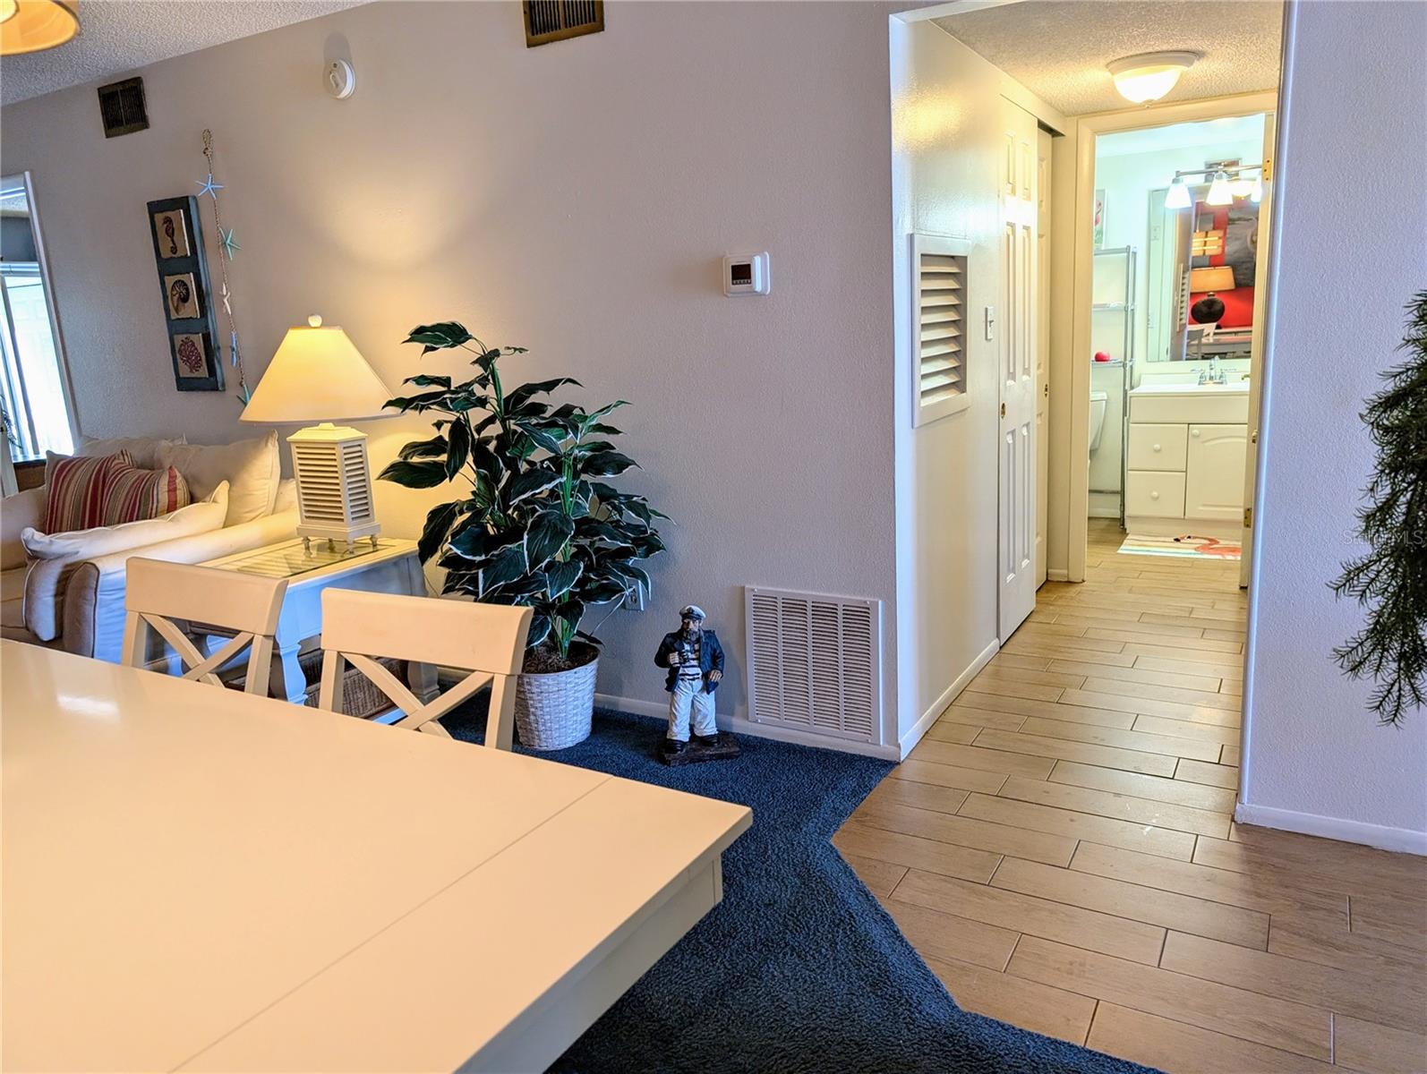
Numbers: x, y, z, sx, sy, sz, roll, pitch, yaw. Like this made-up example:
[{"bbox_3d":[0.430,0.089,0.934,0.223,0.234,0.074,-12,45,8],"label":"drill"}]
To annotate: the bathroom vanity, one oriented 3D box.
[{"bbox_3d":[2.845,-0.450,5.718,0.786,0.846,0.464,4,14,30],"label":"bathroom vanity"}]

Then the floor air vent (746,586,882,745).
[{"bbox_3d":[0.302,0.400,3.085,0.460,0.462,0.020,4,14,30],"label":"floor air vent"}]

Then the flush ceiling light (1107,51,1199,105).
[{"bbox_3d":[1.530,-1.589,3.459,0.302,0.146,0.302,4,14,30],"label":"flush ceiling light"}]

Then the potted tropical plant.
[{"bbox_3d":[-0.633,0.016,3.146,0.887,1.375,0.705,4,14,30],"label":"potted tropical plant"}]

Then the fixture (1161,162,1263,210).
[{"bbox_3d":[2.824,-1.970,5.513,0.564,0.242,0.191,4,14,30],"label":"fixture"}]

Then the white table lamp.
[{"bbox_3d":[-1.422,-0.377,3.630,0.615,0.846,0.494,4,14,30],"label":"white table lamp"}]

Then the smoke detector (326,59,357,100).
[{"bbox_3d":[-1.337,-1.640,3.554,0.131,0.131,0.042,4,14,30],"label":"smoke detector"}]

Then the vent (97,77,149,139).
[{"bbox_3d":[-2.529,-1.834,4.243,0.324,0.204,0.020,4,14,30],"label":"vent"}]

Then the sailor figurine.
[{"bbox_3d":[-0.058,0.448,3.093,0.262,0.494,0.191,-4,12,-6],"label":"sailor figurine"}]

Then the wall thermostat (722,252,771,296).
[{"bbox_3d":[0.089,-0.772,2.915,0.150,0.113,0.034,4,14,30],"label":"wall thermostat"}]

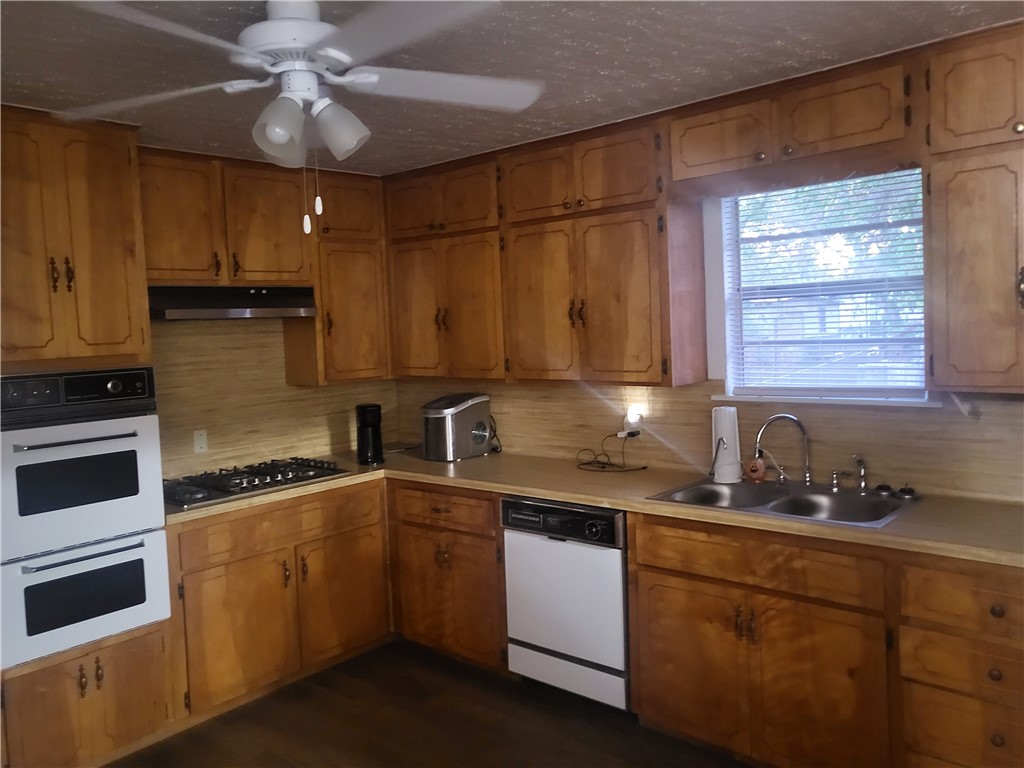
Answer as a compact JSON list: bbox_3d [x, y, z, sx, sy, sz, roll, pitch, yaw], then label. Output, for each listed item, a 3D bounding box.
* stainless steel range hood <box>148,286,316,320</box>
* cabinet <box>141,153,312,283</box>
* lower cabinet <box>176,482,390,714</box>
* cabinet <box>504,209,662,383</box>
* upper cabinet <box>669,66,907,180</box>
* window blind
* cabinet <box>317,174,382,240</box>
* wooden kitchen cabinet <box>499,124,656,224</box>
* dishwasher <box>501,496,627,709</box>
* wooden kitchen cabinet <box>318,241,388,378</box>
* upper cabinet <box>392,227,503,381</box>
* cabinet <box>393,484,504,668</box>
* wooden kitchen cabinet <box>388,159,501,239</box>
[{"bbox_3d":[-1.339,-0.366,3.539,0.315,0.142,0.835,1,6,41],"label":"stainless steel range hood"},{"bbox_3d":[-1.406,-0.744,3.593,0.300,0.590,0.935,1,5,39],"label":"cabinet"},{"bbox_3d":[-1.191,0.918,3.656,0.615,0.832,1.090,1,5,39],"label":"lower cabinet"},{"bbox_3d":[0.384,-0.363,3.375,0.815,0.698,0.310,1,6,41],"label":"cabinet"},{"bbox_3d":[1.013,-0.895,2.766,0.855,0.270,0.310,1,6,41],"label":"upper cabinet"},{"bbox_3d":[1.169,-0.361,2.929,0.765,0.830,0.090,1,6,41],"label":"window blind"},{"bbox_3d":[-0.960,-0.928,4.136,0.300,0.335,0.455,1,5,39],"label":"cabinet"},{"bbox_3d":[0.361,-0.878,3.339,0.820,0.315,0.310,1,6,41],"label":"wooden kitchen cabinet"},{"bbox_3d":[0.402,0.869,3.445,0.602,0.808,0.630,1,5,39],"label":"dishwasher"},{"bbox_3d":[-0.941,-0.387,4.175,0.300,0.750,0.455,1,5,39],"label":"wooden kitchen cabinet"},{"bbox_3d":[-0.266,-0.399,4.106,0.825,0.735,0.330,1,5,39],"label":"upper cabinet"},{"bbox_3d":[-0.094,0.829,3.704,0.695,0.775,0.620,1,6,41],"label":"cabinet"},{"bbox_3d":[-0.287,-0.939,4.068,0.820,0.330,0.330,1,5,39],"label":"wooden kitchen cabinet"}]

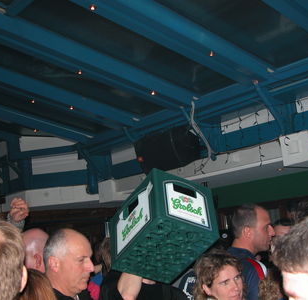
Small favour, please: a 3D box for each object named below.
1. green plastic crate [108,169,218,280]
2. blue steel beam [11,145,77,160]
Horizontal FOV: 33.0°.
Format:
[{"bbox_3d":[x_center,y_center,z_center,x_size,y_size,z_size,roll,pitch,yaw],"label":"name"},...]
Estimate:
[{"bbox_3d":[0.037,0.348,2.315,0.300,0.265,0.400,20,-50,-23],"label":"green plastic crate"},{"bbox_3d":[-1.488,0.034,7.000,0.930,0.095,0.100,-7,-10,10],"label":"blue steel beam"}]

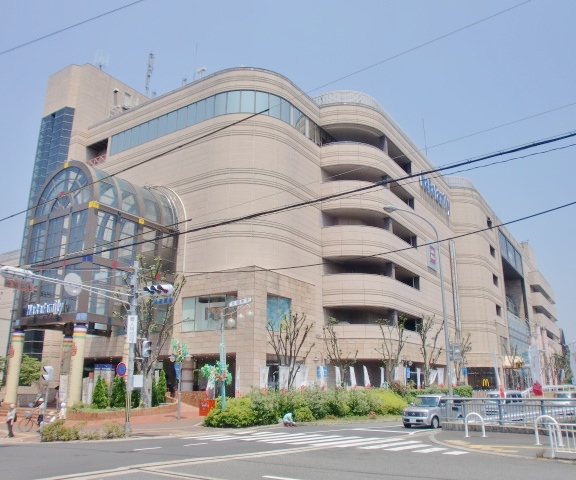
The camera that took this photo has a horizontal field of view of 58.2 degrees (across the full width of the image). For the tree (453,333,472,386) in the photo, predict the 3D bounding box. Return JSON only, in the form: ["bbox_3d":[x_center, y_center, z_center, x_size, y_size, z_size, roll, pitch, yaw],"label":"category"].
[{"bbox_3d":[16.850,12.012,50.133,2.000,6.050,2.100,-10,-19,32],"label":"tree"}]

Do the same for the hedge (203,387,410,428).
[{"bbox_3d":[1.831,10.719,33.540,14.600,2.000,3.200,14,-21,-38],"label":"hedge"}]

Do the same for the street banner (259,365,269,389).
[{"bbox_3d":[-1.478,8.601,31.549,0.600,1.730,0.100,2,-16,-5],"label":"street banner"}]

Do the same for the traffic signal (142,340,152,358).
[{"bbox_3d":[-6.500,5.082,24.037,0.280,0.783,0.420,-10,-20,32],"label":"traffic signal"}]

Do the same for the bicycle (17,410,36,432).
[{"bbox_3d":[-12.171,8.778,25.060,1.700,1.030,0.570,5,-16,-17],"label":"bicycle"}]

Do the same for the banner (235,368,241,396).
[{"bbox_3d":[-2.956,8.334,30.378,0.120,1.740,0.500,-9,-18,29],"label":"banner"}]

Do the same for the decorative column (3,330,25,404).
[{"bbox_3d":[-23.120,10.708,43.761,1.000,6.014,1.000,-10,-20,32],"label":"decorative column"}]

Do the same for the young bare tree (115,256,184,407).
[{"bbox_3d":[-10.140,6.544,38.180,4.800,11.140,5.200,0,-16,0],"label":"young bare tree"}]

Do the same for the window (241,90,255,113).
[{"bbox_3d":[-3.473,-11.917,44.683,1.240,2.190,0.120,0,-16,0],"label":"window"}]

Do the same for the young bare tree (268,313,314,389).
[{"bbox_3d":[0.172,8.017,35.674,3.000,6.330,3.300,0,-16,0],"label":"young bare tree"}]

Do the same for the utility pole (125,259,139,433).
[{"bbox_3d":[-7.261,4.900,24.194,0.330,8.034,0.330,-12,-20,31],"label":"utility pole"}]

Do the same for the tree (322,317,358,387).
[{"bbox_3d":[3.961,8.914,39.058,2.500,6.270,2.700,0,-16,0],"label":"tree"}]

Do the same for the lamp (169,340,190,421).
[{"bbox_3d":[-7.434,9.613,35.729,1.400,5.350,0.600,-2,-17,8],"label":"lamp"}]

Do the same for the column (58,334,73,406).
[{"bbox_3d":[-17.327,9.930,40.109,0.820,5.080,0.820,-10,-19,32],"label":"column"}]

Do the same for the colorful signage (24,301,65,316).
[{"bbox_3d":[-19.954,5.645,42.368,5.300,1.131,0.400,-10,-20,32],"label":"colorful signage"}]

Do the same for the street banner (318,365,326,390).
[{"bbox_3d":[2.308,9.154,33.991,0.500,1.700,0.120,5,-16,-17],"label":"street banner"}]

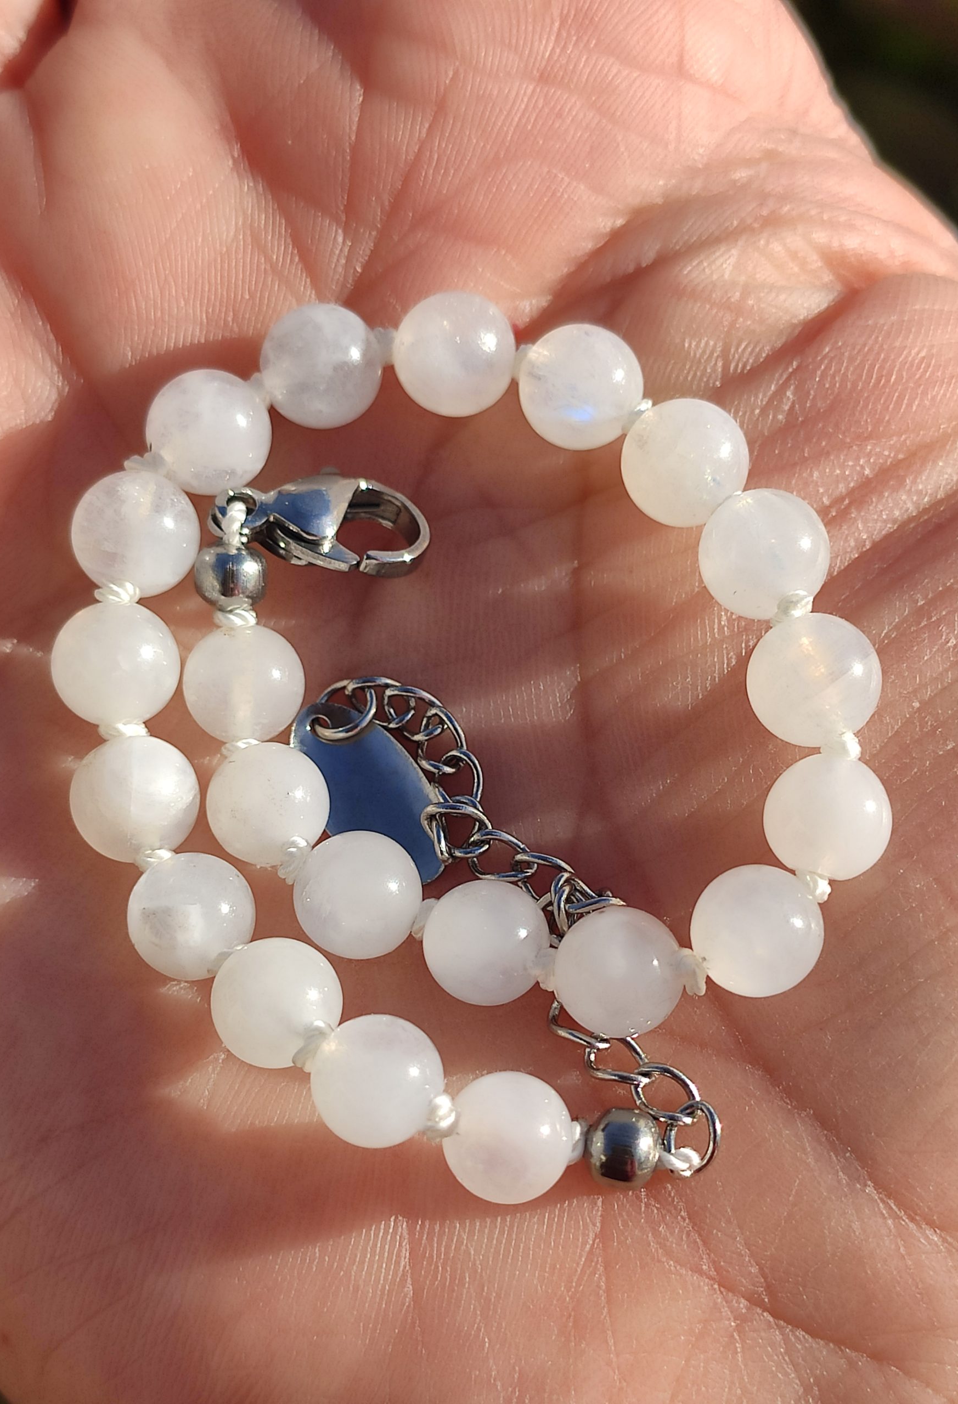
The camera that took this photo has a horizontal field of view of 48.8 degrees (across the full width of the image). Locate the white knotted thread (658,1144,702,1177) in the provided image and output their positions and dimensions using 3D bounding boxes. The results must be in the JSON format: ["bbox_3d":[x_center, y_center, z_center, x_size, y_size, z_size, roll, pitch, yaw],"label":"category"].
[{"bbox_3d":[0.012,0.027,0.062,0.003,0.002,0.002,9,73,3],"label":"white knotted thread"}]

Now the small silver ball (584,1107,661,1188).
[{"bbox_3d":[0.009,0.026,0.062,0.004,0.005,0.005,8,73,0],"label":"small silver ball"}]

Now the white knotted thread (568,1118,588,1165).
[{"bbox_3d":[0.006,0.026,0.064,0.002,0.003,0.003,5,65,2],"label":"white knotted thread"}]

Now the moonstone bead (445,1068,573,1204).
[{"bbox_3d":[0.002,0.026,0.064,0.008,0.008,0.008,0,65,0],"label":"moonstone bead"}]

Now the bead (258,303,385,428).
[{"bbox_3d":[-0.010,-0.022,0.068,0.008,0.008,0.008,0,60,0],"label":"bead"}]

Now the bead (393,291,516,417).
[{"bbox_3d":[-0.002,-0.022,0.068,0.008,0.008,0.008,0,60,0],"label":"bead"}]

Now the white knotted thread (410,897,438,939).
[{"bbox_3d":[-0.003,0.013,0.065,0.002,0.003,0.003,17,66,8],"label":"white knotted thread"}]

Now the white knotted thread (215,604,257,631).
[{"bbox_3d":[-0.013,-0.004,0.055,0.002,0.002,0.001,0,70,0],"label":"white knotted thread"}]

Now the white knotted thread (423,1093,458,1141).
[{"bbox_3d":[-0.002,0.025,0.063,0.002,0.003,0.003,22,74,4],"label":"white knotted thread"}]

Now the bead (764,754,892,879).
[{"bbox_3d":[0.021,0.007,0.064,0.008,0.008,0.008,0,73,0],"label":"bead"}]

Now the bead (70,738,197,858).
[{"bbox_3d":[-0.021,0.006,0.064,0.008,0.008,0.008,0,73,0],"label":"bead"}]

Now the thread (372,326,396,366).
[{"bbox_3d":[-0.006,-0.023,0.068,0.002,0.002,0.003,-3,60,0],"label":"thread"}]

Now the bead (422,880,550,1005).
[{"bbox_3d":[0.000,0.015,0.065,0.008,0.008,0.008,0,65,0],"label":"bead"}]

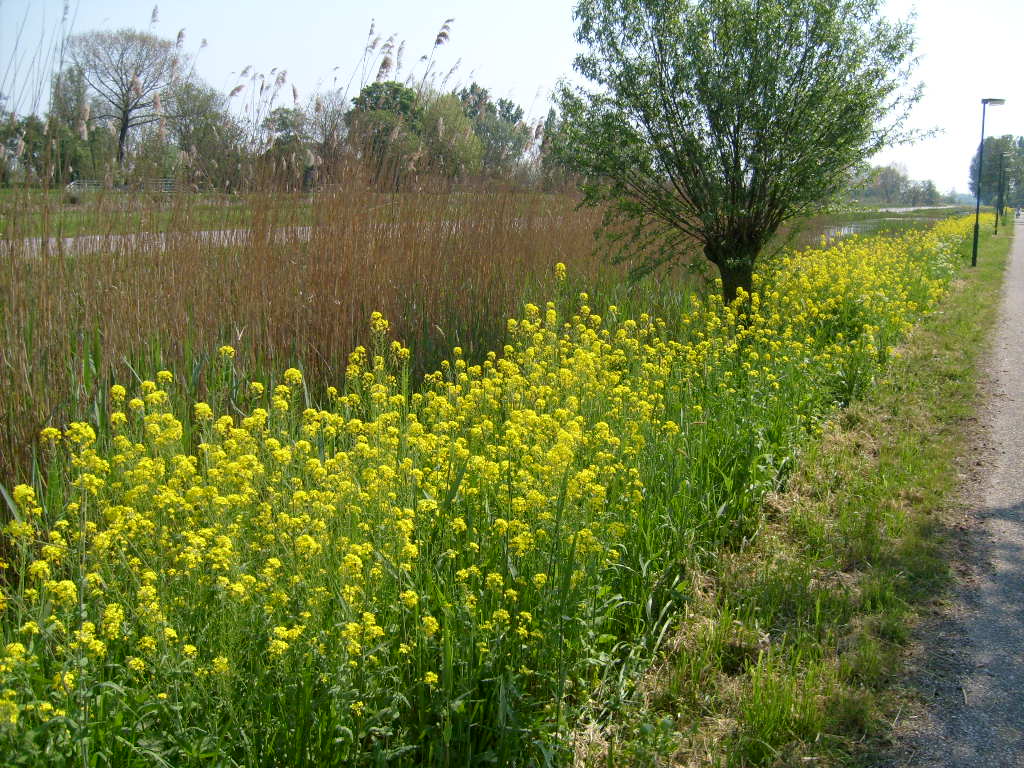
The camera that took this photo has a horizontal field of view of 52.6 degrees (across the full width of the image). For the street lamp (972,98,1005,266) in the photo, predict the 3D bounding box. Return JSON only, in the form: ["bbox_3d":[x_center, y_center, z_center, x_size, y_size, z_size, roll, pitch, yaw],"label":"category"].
[{"bbox_3d":[12.030,-5.045,26.114,0.550,4.150,0.200,4,11,25],"label":"street lamp"}]

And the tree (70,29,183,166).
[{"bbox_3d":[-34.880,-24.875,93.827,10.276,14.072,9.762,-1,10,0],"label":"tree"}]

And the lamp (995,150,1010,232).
[{"bbox_3d":[25.242,-9.775,53.185,0.550,4.150,0.200,4,11,25],"label":"lamp"}]

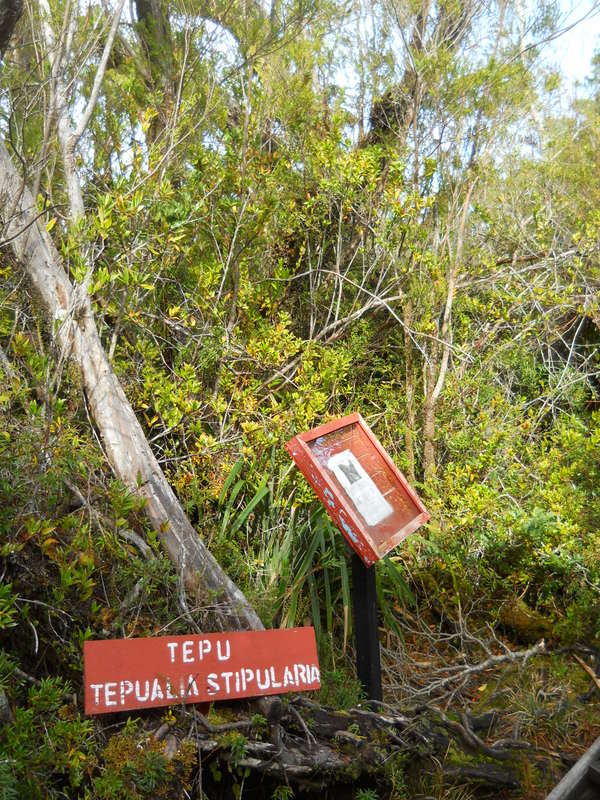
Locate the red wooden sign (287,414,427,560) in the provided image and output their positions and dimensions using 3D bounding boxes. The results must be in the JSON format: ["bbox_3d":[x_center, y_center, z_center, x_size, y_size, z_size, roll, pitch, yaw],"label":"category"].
[{"bbox_3d":[0.227,0.304,3.090,0.058,0.490,0.533,-39,-10,26],"label":"red wooden sign"}]

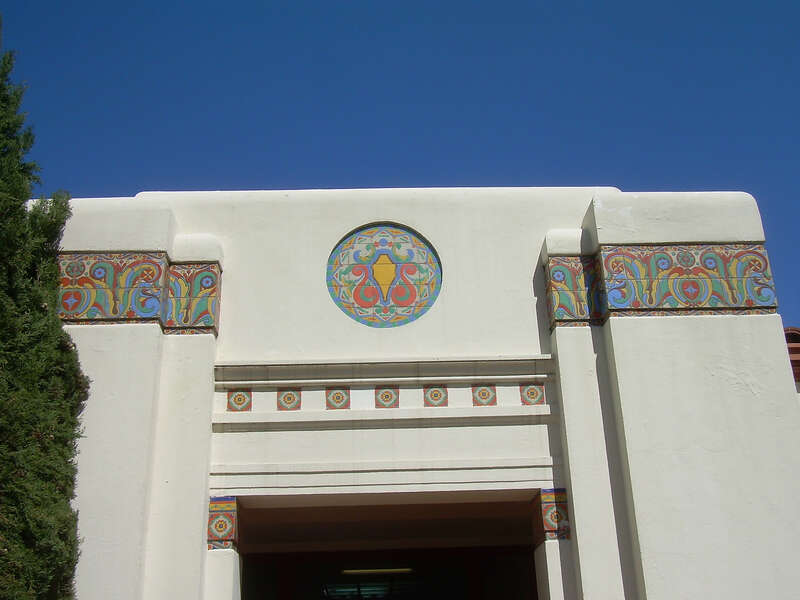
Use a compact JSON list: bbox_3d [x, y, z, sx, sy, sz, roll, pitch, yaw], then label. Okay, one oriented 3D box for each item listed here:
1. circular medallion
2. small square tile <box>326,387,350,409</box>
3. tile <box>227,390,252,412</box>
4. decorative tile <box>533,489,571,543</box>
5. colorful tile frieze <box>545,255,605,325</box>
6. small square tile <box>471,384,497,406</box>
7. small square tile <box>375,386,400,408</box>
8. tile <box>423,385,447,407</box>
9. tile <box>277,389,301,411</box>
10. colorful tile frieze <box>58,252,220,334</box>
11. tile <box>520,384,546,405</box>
[{"bbox_3d":[-0.102,-0.169,5.939,0.780,0.783,0.040,-1,-23,-2],"label":"circular medallion"},{"bbox_3d":[-0.405,0.649,5.807,0.157,0.157,0.025,-1,-21,-2],"label":"small square tile"},{"bbox_3d":[-1.013,0.634,5.560,0.153,0.152,0.020,-1,-23,-2],"label":"tile"},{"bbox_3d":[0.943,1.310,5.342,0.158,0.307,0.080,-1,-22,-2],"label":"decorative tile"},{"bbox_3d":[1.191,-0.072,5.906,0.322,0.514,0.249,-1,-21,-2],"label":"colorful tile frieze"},{"bbox_3d":[0.563,0.634,5.844,0.157,0.157,0.025,-1,-21,-2],"label":"small square tile"},{"bbox_3d":[-0.079,0.618,5.600,0.152,0.152,0.020,-1,-23,-2],"label":"small square tile"},{"bbox_3d":[0.234,0.626,5.714,0.155,0.151,0.020,-1,-23,-2],"label":"tile"},{"bbox_3d":[-0.716,0.643,5.673,0.154,0.153,0.020,-1,-23,-2],"label":"tile"},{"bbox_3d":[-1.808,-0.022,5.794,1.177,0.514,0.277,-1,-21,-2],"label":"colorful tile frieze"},{"bbox_3d":[0.885,0.628,5.856,0.157,0.157,0.025,-1,-21,-2],"label":"tile"}]

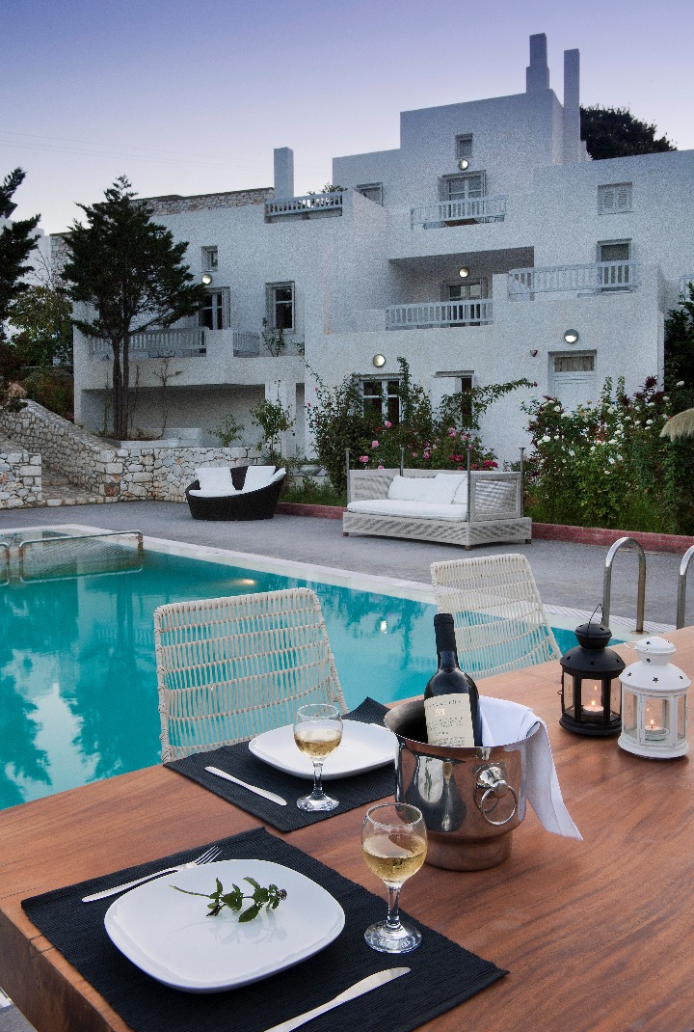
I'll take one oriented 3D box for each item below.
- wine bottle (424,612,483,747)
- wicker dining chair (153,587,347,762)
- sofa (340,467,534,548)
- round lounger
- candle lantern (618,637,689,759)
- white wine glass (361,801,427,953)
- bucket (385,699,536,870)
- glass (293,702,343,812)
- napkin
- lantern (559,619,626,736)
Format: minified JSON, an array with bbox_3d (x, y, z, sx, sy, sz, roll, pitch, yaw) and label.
[{"bbox_3d":[0.157,0.293,1.328,0.076,0.300,0.076,-9,-5,31],"label":"wine bottle"},{"bbox_3d":[-0.118,0.691,2.492,0.570,0.855,0.600,-4,7,-37],"label":"wicker dining chair"},{"bbox_3d":[1.075,-0.161,11.270,1.050,0.890,2.060,-5,7,-42],"label":"sofa"},{"bbox_3d":[-1.680,-0.377,13.977,1.520,0.810,1.060,4,6,33],"label":"round lounger"},{"bbox_3d":[0.580,0.333,1.739,0.134,0.210,0.134,2,6,20],"label":"candle lantern"},{"bbox_3d":[0.055,0.425,1.091,0.076,0.149,0.076,0,5,0],"label":"white wine glass"},{"bbox_3d":[0.165,0.383,1.317,0.222,0.190,0.240,0,5,0],"label":"bucket"},{"bbox_3d":[-0.046,0.387,1.485,0.079,0.150,0.079,0,5,0],"label":"glass"},{"bbox_3d":[0.262,0.358,1.320,0.130,0.185,0.120,3,6,30],"label":"napkin"},{"bbox_3d":[0.499,0.318,1.867,0.133,0.213,0.133,1,6,14],"label":"lantern"}]

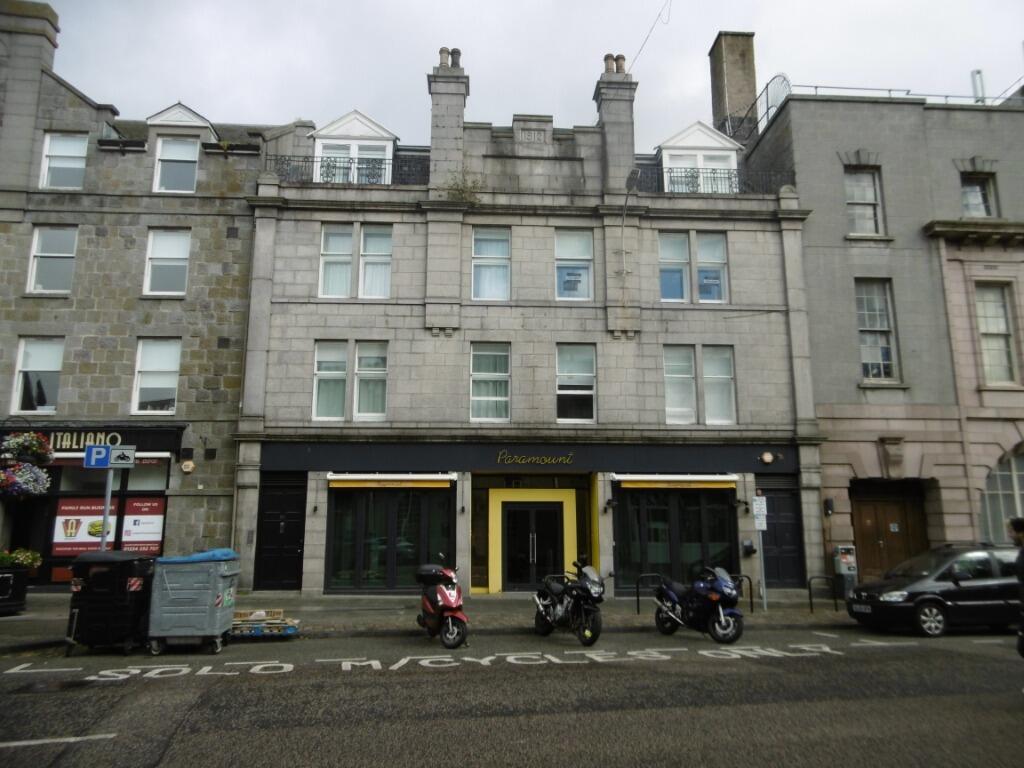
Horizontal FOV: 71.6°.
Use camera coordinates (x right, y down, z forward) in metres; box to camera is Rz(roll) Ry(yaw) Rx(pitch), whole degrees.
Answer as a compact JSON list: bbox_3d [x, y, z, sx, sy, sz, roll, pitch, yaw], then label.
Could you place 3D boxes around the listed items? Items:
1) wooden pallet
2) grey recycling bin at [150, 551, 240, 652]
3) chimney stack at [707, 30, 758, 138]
[{"bbox_3d":[-4.276,4.175,12.466,1.020,0.300,1.200,2,-11,-10],"label":"wooden pallet"},{"bbox_3d":[-4.919,3.450,11.257,1.170,1.420,0.970,0,-11,-2],"label":"grey recycling bin"},{"bbox_3d":[7.436,-9.564,23.728,1.130,4.100,1.100,0,-11,-3],"label":"chimney stack"}]

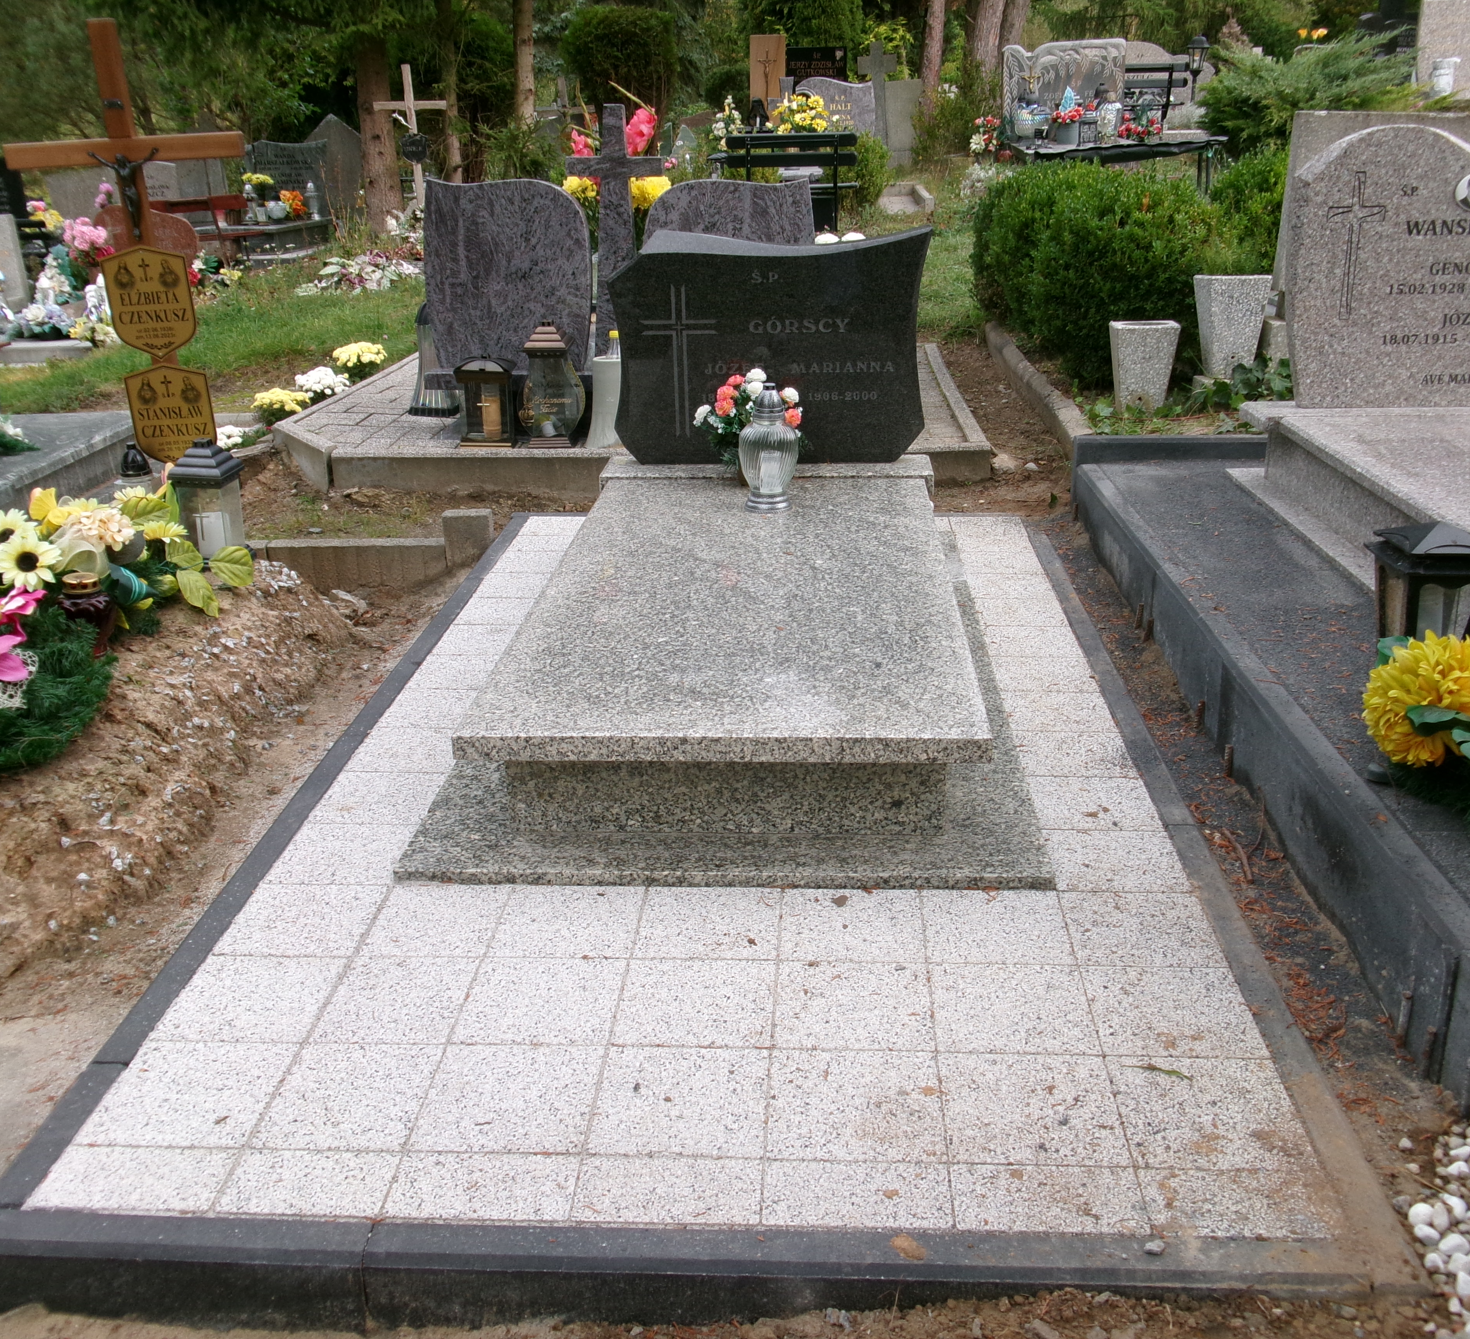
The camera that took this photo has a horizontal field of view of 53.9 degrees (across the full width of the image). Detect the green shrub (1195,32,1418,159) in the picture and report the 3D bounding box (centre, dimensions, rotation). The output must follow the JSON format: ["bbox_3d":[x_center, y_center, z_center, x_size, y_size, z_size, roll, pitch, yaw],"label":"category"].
[{"bbox_3d":[3.134,-3.096,7.848,1.350,0.750,1.100,6,23,19],"label":"green shrub"}]

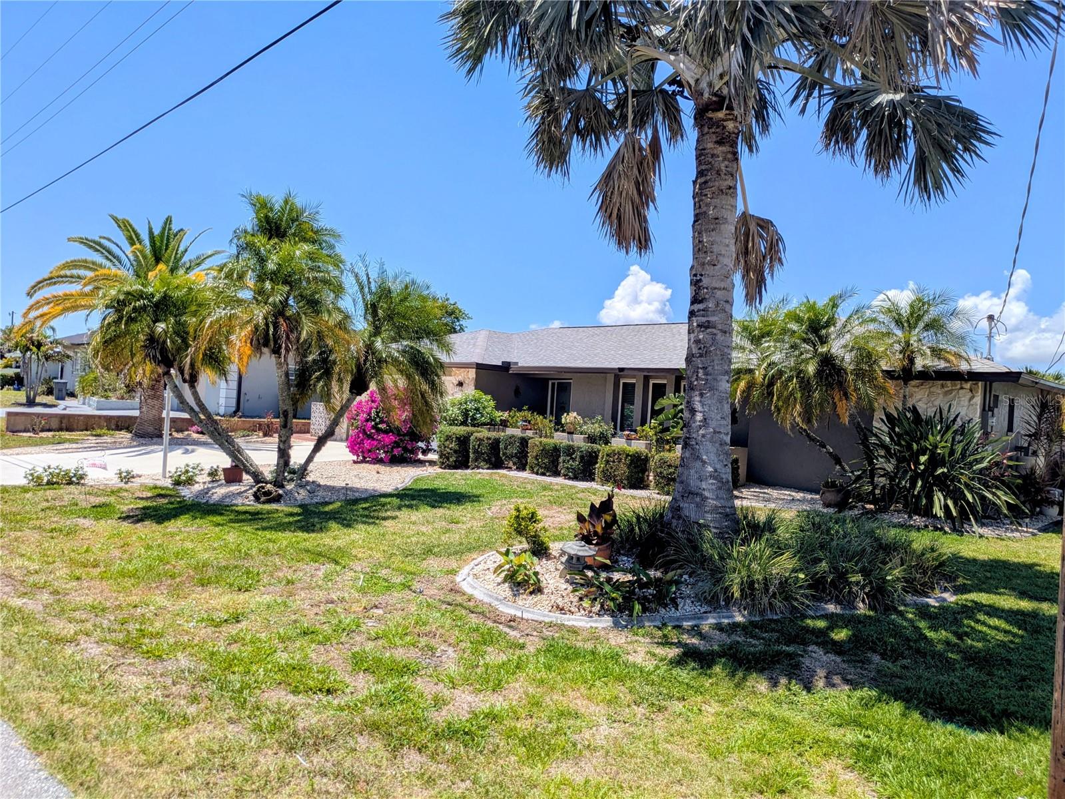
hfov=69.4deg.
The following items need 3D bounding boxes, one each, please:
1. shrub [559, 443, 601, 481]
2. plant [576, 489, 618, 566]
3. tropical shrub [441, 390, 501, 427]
[{"bbox_3d":[0.963,1.291,15.895,0.560,0.720,0.640,3,0,-40],"label":"shrub"},{"bbox_3d":[0.641,1.279,7.750,0.410,0.730,0.410,4,0,5],"label":"plant"},{"bbox_3d":[-1.483,0.601,18.402,1.350,1.600,1.300,4,0,-4],"label":"tropical shrub"}]

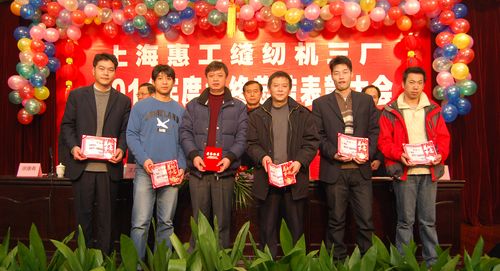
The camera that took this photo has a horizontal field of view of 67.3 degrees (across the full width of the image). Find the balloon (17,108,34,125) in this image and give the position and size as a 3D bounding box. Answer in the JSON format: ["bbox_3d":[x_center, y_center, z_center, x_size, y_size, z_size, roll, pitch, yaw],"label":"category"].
[{"bbox_3d":[-2.987,-0.249,5.000,0.210,0.220,0.210,0,-2,0],"label":"balloon"}]

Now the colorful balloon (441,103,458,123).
[{"bbox_3d":[2.616,-0.287,4.900,0.200,0.230,0.200,0,-2,0],"label":"colorful balloon"}]

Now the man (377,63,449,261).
[{"bbox_3d":[1.369,0.276,3.134,0.620,1.710,0.420,0,-2,9],"label":"man"}]

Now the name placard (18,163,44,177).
[{"bbox_3d":[-2.263,0.356,3.850,0.220,0.140,0.090,0,-2,-2],"label":"name placard"}]

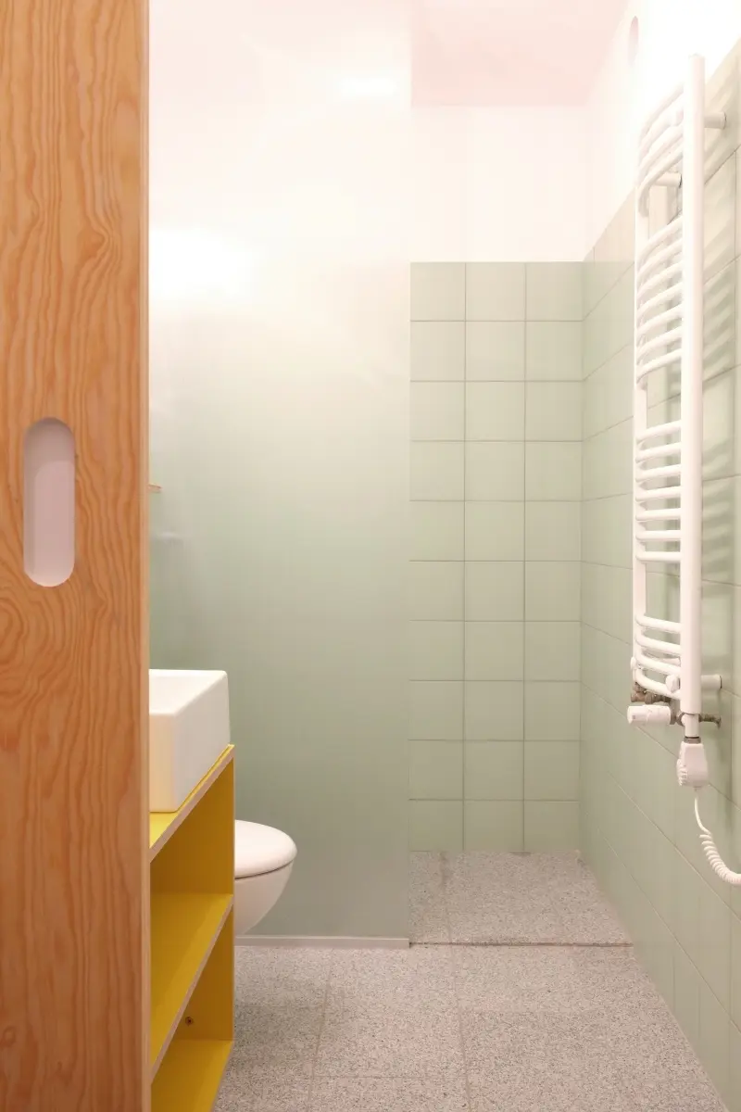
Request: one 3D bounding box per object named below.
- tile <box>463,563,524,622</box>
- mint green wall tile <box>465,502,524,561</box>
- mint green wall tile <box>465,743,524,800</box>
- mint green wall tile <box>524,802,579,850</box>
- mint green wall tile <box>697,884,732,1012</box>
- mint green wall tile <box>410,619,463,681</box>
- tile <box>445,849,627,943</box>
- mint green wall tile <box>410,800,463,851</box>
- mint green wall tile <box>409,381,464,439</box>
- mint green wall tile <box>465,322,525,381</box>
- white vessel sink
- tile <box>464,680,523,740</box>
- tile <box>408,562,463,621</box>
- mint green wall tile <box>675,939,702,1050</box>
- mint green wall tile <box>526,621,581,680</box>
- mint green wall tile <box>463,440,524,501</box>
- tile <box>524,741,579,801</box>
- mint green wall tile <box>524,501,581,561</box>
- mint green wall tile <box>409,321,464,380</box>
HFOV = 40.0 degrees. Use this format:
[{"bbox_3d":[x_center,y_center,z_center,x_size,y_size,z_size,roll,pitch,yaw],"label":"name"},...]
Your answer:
[{"bbox_3d":[0.416,0.119,3.411,0.198,0.198,0.009,0,1,1],"label":"tile"},{"bbox_3d":[0.416,-0.081,3.407,0.198,0.198,0.009,0,1,1],"label":"mint green wall tile"},{"bbox_3d":[0.417,0.723,3.439,0.199,0.199,0.009,0,1,1],"label":"mint green wall tile"},{"bbox_3d":[0.610,0.906,3.427,0.188,0.173,0.009,0,1,1],"label":"mint green wall tile"},{"bbox_3d":[0.678,0.755,1.993,0.009,0.199,0.194,0,1,1],"label":"mint green wall tile"},{"bbox_3d":[0.216,0.319,3.417,0.198,0.198,0.009,0,1,1],"label":"mint green wall tile"},{"bbox_3d":[0.454,1.010,3.037,0.470,0.018,0.775,0,1,1],"label":"tile"},{"bbox_3d":[0.216,0.908,3.448,0.199,0.169,0.009,0,1,1],"label":"mint green wall tile"},{"bbox_3d":[0.217,-0.483,3.417,0.199,0.199,0.009,0,1,1],"label":"mint green wall tile"},{"bbox_3d":[0.417,-0.681,3.393,0.198,0.198,0.009,0,1,1],"label":"mint green wall tile"},{"bbox_3d":[-0.452,0.277,1.609,0.390,0.133,0.440,0,1,1],"label":"white vessel sink"},{"bbox_3d":[0.413,0.517,3.419,0.198,0.198,0.009,0,1,1],"label":"tile"},{"bbox_3d":[0.216,0.119,3.413,0.198,0.198,0.009,0,1,1],"label":"tile"},{"bbox_3d":[0.682,0.940,2.185,0.009,0.175,0.194,0,1,1],"label":"mint green wall tile"},{"bbox_3d":[0.611,0.319,3.414,0.188,0.198,0.009,0,1,1],"label":"mint green wall tile"},{"bbox_3d":[0.414,-0.282,3.400,0.198,0.198,0.009,0,1,1],"label":"mint green wall tile"},{"bbox_3d":[0.612,0.723,3.434,0.188,0.199,0.009,0,1,1],"label":"tile"},{"bbox_3d":[0.609,-0.082,3.400,0.187,0.198,0.009,0,1,1],"label":"mint green wall tile"},{"bbox_3d":[0.216,-0.683,3.396,0.196,0.198,0.009,0,1,1],"label":"mint green wall tile"}]

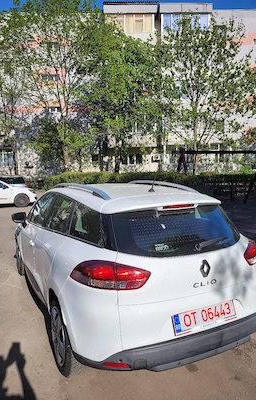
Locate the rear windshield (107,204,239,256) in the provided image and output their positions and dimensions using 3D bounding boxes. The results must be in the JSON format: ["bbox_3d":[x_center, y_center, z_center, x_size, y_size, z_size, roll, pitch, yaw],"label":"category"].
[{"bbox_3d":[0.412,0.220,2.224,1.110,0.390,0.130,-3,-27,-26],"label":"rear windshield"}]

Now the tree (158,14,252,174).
[{"bbox_3d":[5.139,-6.191,19.906,6.300,11.600,6.300,-3,6,-26],"label":"tree"}]

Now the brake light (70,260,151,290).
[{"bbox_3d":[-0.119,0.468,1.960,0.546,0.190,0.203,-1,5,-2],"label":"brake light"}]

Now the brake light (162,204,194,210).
[{"bbox_3d":[0.381,0.051,2.271,0.290,0.028,0.040,-3,6,-26],"label":"brake light"}]

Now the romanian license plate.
[{"bbox_3d":[0.535,0.793,2.047,0.530,0.130,0.020,-3,-11,-26],"label":"romanian license plate"}]

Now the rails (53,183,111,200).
[{"bbox_3d":[-0.518,-0.108,2.938,0.070,0.100,1.680,-3,6,-26],"label":"rails"}]

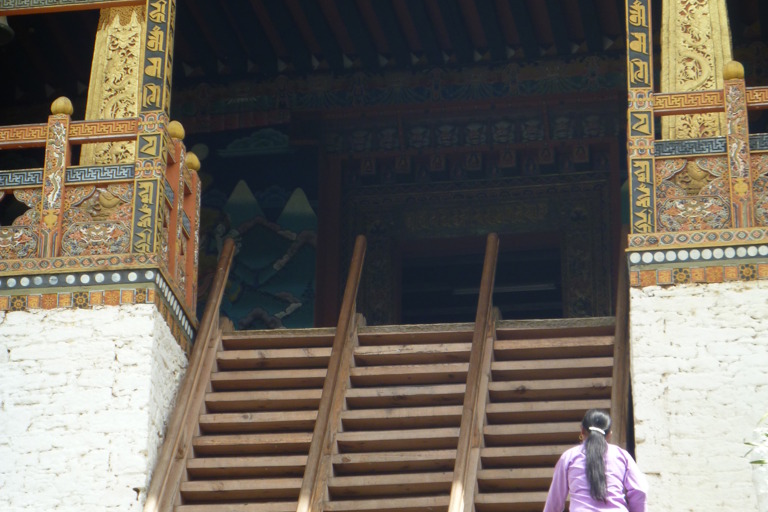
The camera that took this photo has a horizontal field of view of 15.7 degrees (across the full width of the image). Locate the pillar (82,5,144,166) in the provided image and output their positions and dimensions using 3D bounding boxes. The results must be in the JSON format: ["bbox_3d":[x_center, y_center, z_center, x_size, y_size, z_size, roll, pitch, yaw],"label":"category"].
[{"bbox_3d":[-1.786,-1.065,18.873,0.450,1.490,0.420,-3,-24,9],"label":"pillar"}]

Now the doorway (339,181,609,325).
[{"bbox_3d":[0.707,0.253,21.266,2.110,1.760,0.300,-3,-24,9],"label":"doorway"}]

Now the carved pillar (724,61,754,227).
[{"bbox_3d":[2.248,-0.719,17.605,0.140,1.180,0.140,-3,-24,9],"label":"carved pillar"}]

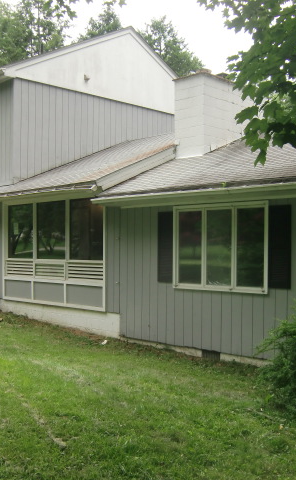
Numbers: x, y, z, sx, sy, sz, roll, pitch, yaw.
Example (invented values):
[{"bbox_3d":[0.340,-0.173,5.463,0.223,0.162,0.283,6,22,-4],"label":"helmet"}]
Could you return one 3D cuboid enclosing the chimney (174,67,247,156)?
[{"bbox_3d":[1.412,-2.564,11.651,0.769,1.712,1.615,-1,-1,44],"label":"chimney"}]

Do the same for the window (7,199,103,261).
[{"bbox_3d":[-2.178,-0.222,11.846,3.642,1.327,0.140,-1,-1,44],"label":"window"}]

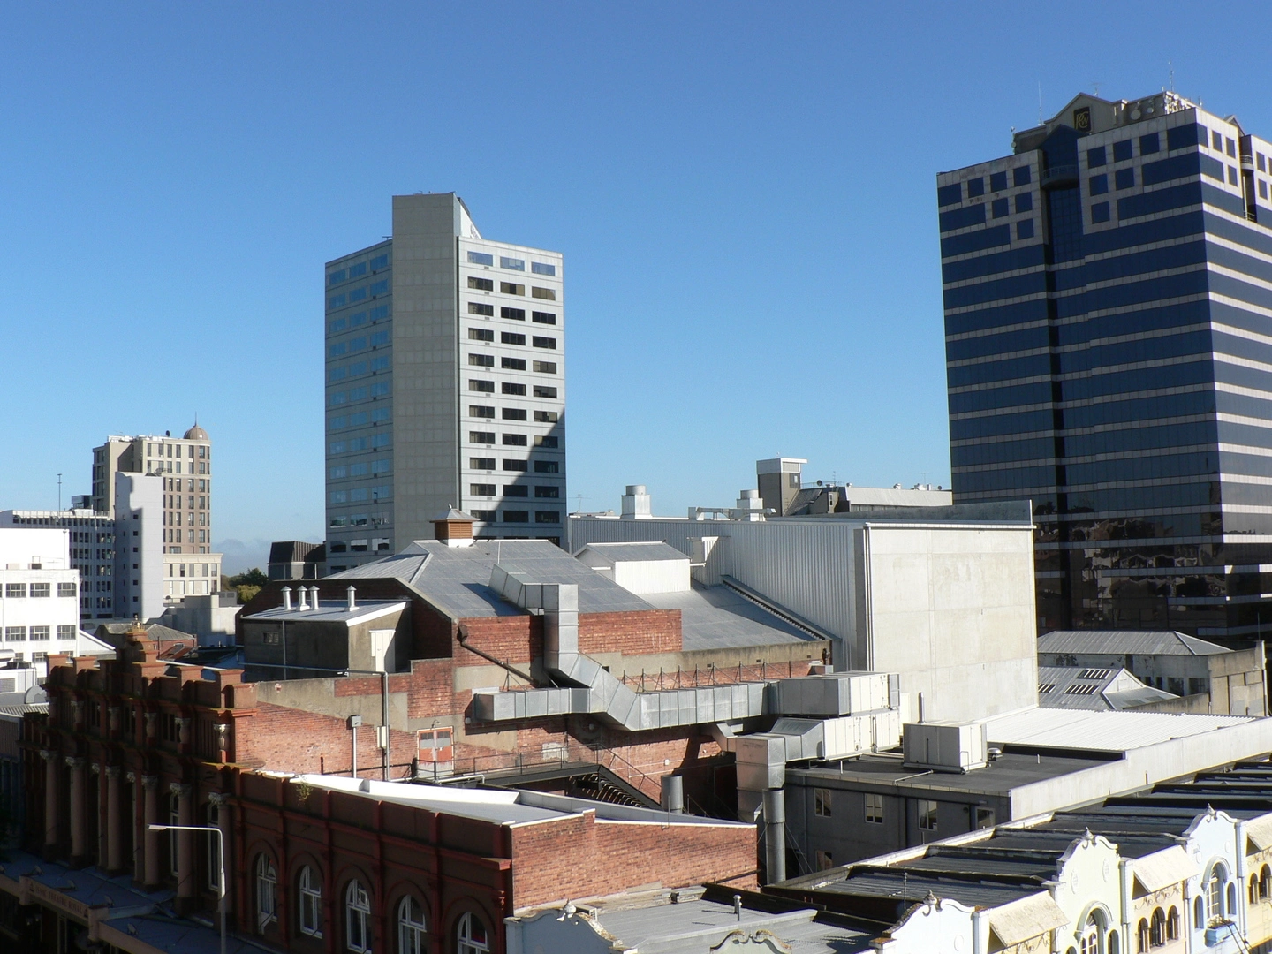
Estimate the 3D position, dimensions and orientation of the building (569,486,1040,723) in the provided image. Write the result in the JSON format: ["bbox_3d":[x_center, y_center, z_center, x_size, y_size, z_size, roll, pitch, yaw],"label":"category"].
[{"bbox_3d":[10.272,12.292,84.829,16.700,22.500,24.850,3,-6,-42],"label":"building"}]

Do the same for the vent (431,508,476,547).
[{"bbox_3d":[-9.187,2.604,67.292,2.023,2.043,1.530,3,-6,-42],"label":"vent"}]

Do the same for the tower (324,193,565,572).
[{"bbox_3d":[-27.986,-2.933,194.686,25.500,70.700,25.200,3,-6,-42],"label":"tower"}]

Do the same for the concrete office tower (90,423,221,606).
[{"bbox_3d":[-100.871,14.751,277.956,21.300,50.900,16.200,3,-6,-42],"label":"concrete office tower"}]

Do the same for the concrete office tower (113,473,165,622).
[{"bbox_3d":[-95.371,19.228,253.938,6.300,38.200,7.400,3,-6,-42],"label":"concrete office tower"}]

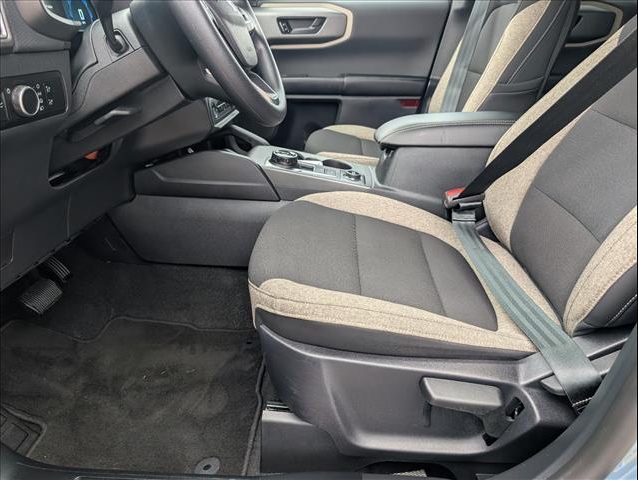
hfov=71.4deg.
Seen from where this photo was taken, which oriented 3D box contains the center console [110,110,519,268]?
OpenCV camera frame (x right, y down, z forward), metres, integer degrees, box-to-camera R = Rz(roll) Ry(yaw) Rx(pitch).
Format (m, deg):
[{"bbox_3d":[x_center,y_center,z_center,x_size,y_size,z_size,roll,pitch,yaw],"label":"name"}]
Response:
[{"bbox_3d":[0.008,-0.143,1.172,0.980,0.370,0.270,1,26,3],"label":"center console"}]

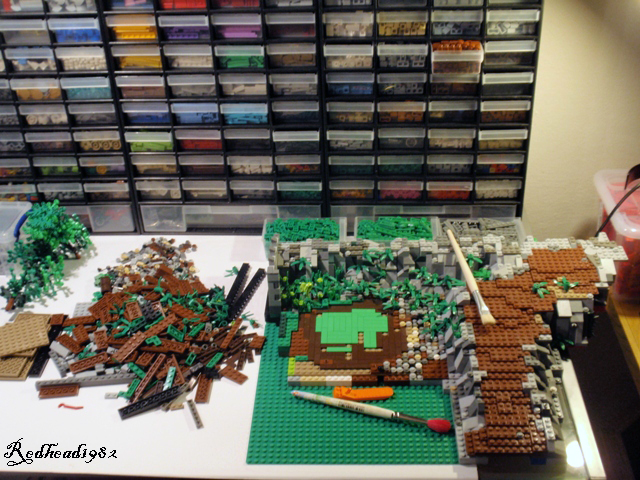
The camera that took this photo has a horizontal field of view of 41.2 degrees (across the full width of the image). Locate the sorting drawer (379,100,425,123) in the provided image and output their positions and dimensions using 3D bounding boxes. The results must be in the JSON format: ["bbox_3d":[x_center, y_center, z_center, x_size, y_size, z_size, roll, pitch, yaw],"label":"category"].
[{"bbox_3d":[0.123,-0.220,1.296,0.070,0.039,0.138,0,32,4],"label":"sorting drawer"}]

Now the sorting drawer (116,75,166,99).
[{"bbox_3d":[-0.259,-0.261,1.306,0.070,0.037,0.138,0,32,4],"label":"sorting drawer"}]

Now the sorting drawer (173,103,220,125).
[{"bbox_3d":[-0.180,-0.223,1.323,0.068,0.038,0.135,0,33,4],"label":"sorting drawer"}]

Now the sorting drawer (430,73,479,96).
[{"bbox_3d":[0.198,-0.259,1.273,0.068,0.038,0.135,0,33,4],"label":"sorting drawer"}]

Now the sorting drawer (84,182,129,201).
[{"bbox_3d":[-0.330,-0.110,1.400,0.068,0.038,0.135,0,33,4],"label":"sorting drawer"}]

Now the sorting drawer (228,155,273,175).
[{"bbox_3d":[-0.104,-0.151,1.369,0.069,0.037,0.134,0,33,5],"label":"sorting drawer"}]

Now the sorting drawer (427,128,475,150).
[{"bbox_3d":[0.201,-0.184,1.321,0.068,0.038,0.135,0,33,4],"label":"sorting drawer"}]

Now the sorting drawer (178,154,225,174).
[{"bbox_3d":[-0.176,-0.150,1.365,0.069,0.037,0.137,0,33,4],"label":"sorting drawer"}]

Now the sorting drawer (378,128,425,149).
[{"bbox_3d":[0.126,-0.186,1.325,0.069,0.037,0.134,0,33,5],"label":"sorting drawer"}]

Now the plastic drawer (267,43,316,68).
[{"bbox_3d":[-0.034,-0.296,1.257,0.069,0.037,0.137,0,33,4],"label":"plastic drawer"}]

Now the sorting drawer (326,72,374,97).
[{"bbox_3d":[0.048,-0.258,1.274,0.069,0.037,0.137,0,33,4],"label":"sorting drawer"}]

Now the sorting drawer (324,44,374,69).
[{"bbox_3d":[0.045,-0.294,1.256,0.069,0.037,0.134,0,33,5],"label":"sorting drawer"}]

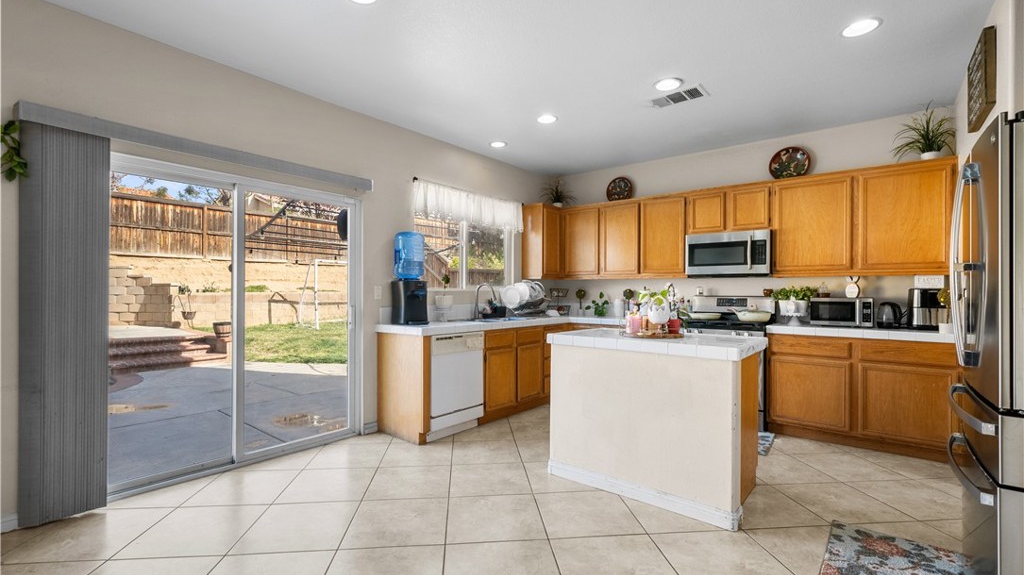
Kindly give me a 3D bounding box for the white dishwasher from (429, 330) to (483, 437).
[{"bbox_3d":[-0.677,0.832,3.861,0.600,0.855,0.610,0,0,39],"label":"white dishwasher"}]

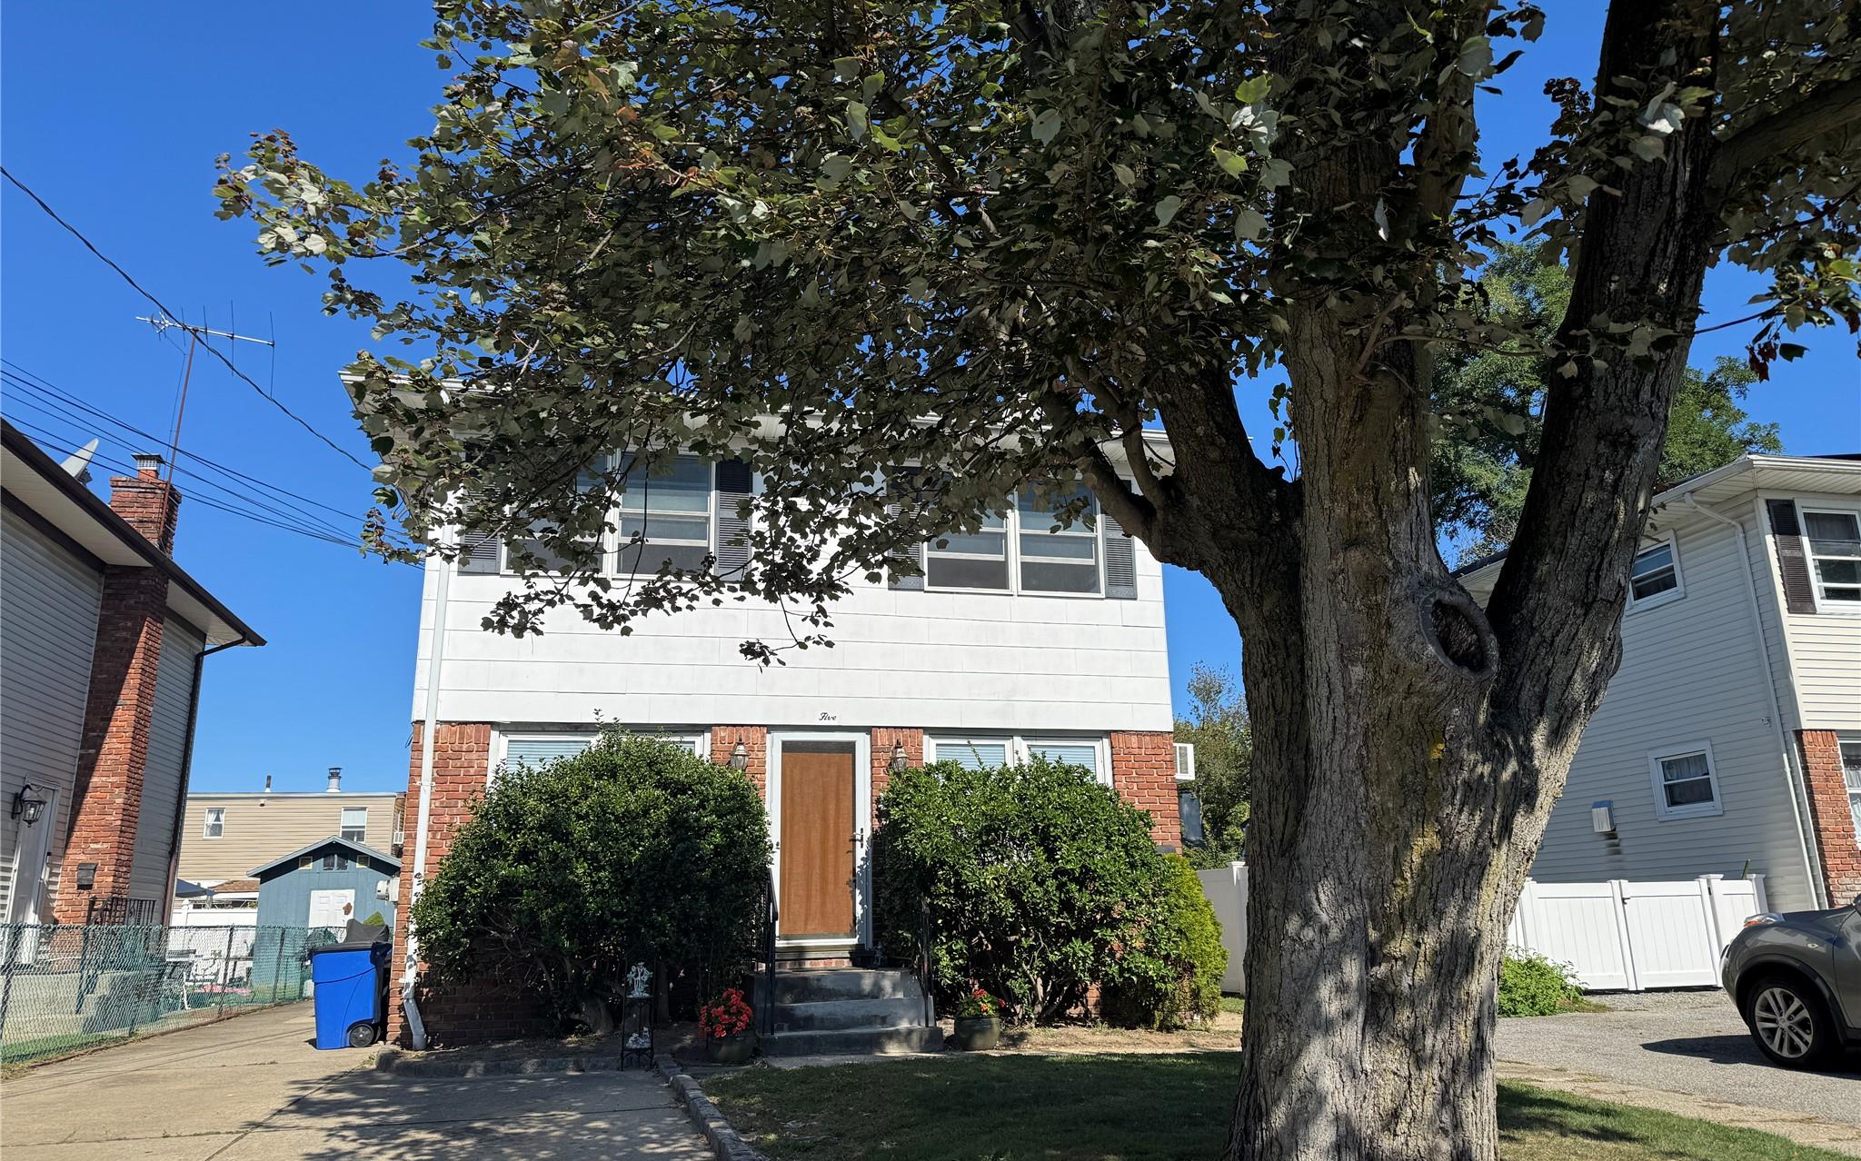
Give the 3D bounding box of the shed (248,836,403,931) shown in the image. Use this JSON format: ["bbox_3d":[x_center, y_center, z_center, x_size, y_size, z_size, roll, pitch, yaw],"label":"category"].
[{"bbox_3d":[-11.442,6.450,25.090,2.830,2.790,2.900,2,-15,-13],"label":"shed"}]

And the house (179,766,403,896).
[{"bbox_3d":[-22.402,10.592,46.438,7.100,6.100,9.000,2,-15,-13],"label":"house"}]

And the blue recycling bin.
[{"bbox_3d":[-5.779,4.108,12.805,0.730,0.976,0.600,2,-15,-13],"label":"blue recycling bin"}]

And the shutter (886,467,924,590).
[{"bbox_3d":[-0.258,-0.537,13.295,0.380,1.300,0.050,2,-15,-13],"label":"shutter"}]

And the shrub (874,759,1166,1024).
[{"bbox_3d":[0.819,2.793,11.662,2.710,2.340,1.850,2,-15,-13],"label":"shrub"}]

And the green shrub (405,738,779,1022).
[{"bbox_3d":[-2.786,2.530,10.818,2.890,2.500,1.900,2,-15,-13],"label":"green shrub"}]

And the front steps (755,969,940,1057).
[{"bbox_3d":[-0.808,3.708,11.184,1.480,0.590,1.650,2,-15,-13],"label":"front steps"}]

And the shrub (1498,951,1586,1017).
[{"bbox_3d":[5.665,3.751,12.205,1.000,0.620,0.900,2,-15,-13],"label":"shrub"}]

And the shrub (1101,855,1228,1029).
[{"bbox_3d":[2.181,3.358,12.089,1.200,1.550,1.100,2,-15,-13],"label":"shrub"}]

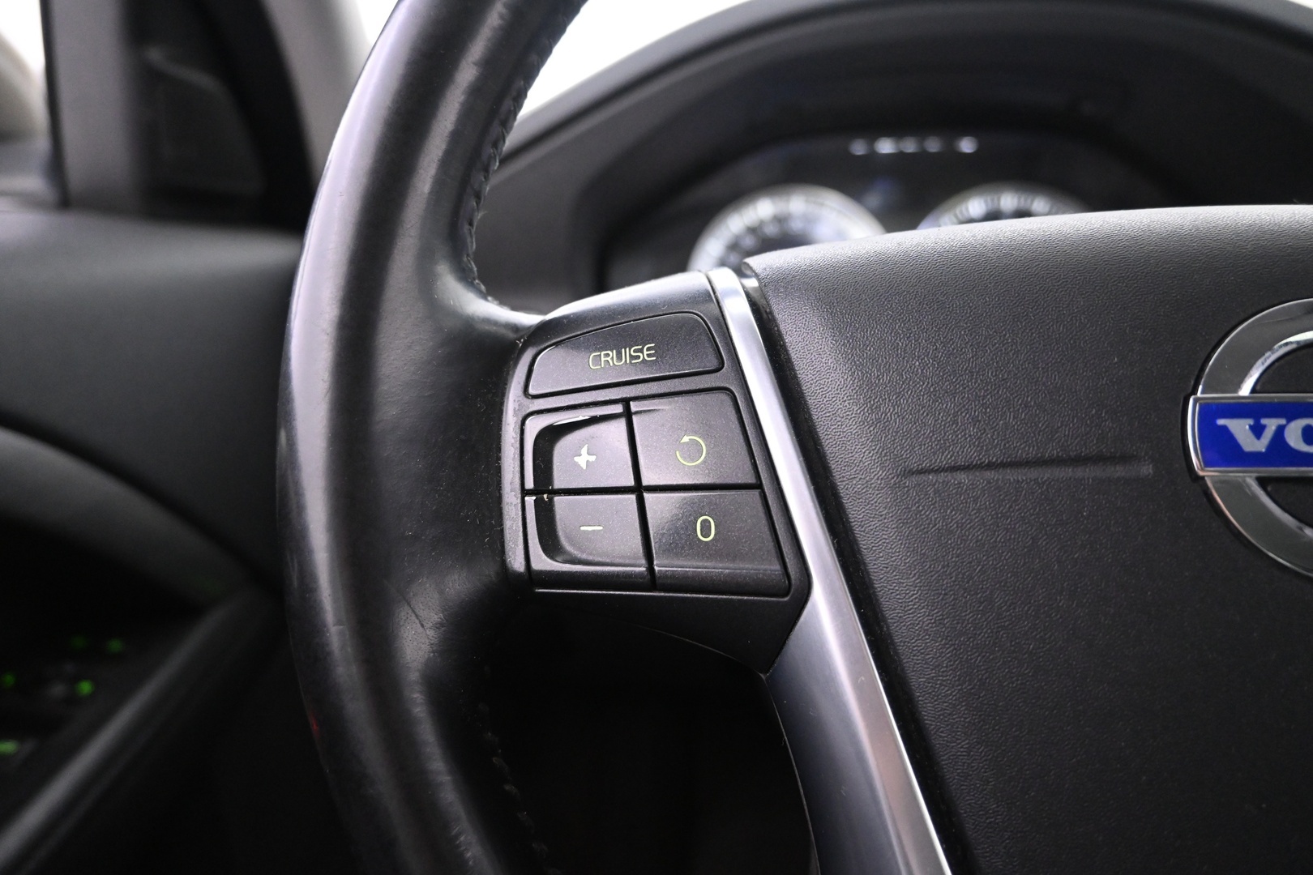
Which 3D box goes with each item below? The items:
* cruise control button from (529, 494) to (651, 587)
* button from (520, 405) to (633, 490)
[{"bbox_3d":[-0.013,0.021,0.173,0.023,0.018,0.006,2,-9,-1],"label":"cruise control button"},{"bbox_3d":[-0.015,0.002,0.176,0.021,0.017,0.006,2,-9,-1],"label":"button"}]

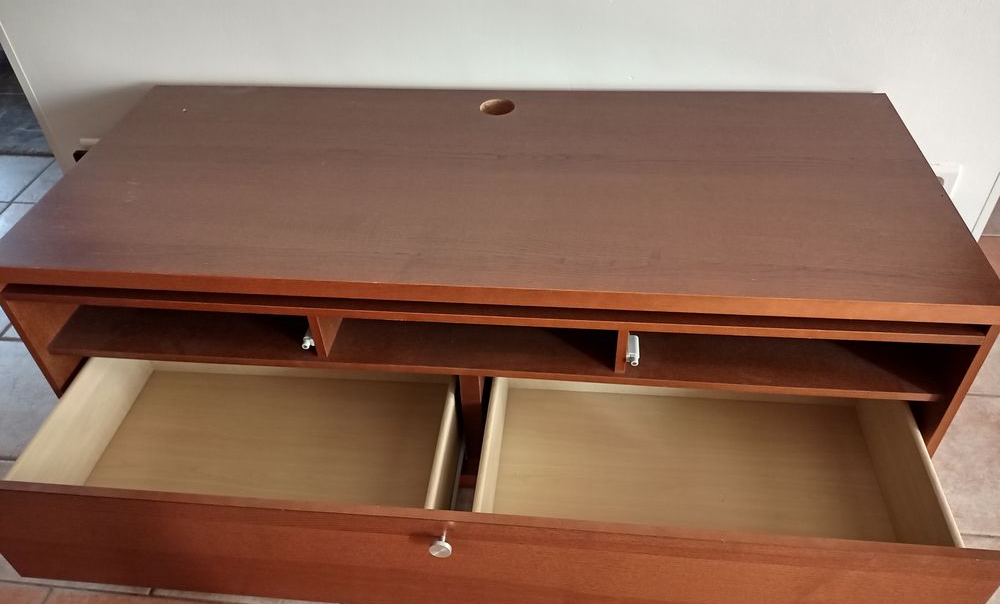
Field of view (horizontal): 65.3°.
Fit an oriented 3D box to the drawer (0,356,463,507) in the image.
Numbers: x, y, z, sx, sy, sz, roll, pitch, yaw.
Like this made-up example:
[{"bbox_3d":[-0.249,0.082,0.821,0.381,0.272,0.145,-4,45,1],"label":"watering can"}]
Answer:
[{"bbox_3d":[-0.414,0.242,1.370,0.679,0.170,0.457,2,41,6],"label":"drawer"}]

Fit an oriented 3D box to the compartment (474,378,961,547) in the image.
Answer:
[{"bbox_3d":[0.320,0.272,1.294,0.682,0.170,0.457,2,41,6],"label":"compartment"}]

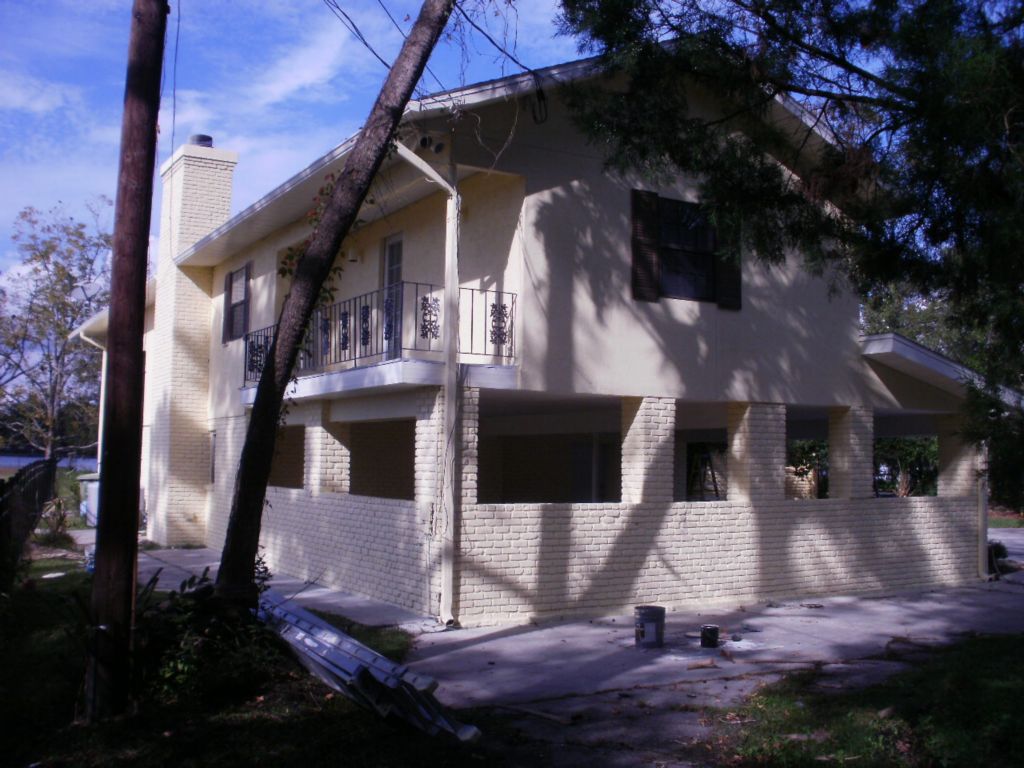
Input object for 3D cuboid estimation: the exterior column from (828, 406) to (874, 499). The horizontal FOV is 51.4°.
[{"bbox_3d":[4.556,0.926,14.338,0.435,1.209,0.405,3,-5,-30],"label":"exterior column"}]

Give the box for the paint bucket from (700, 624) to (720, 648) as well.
[{"bbox_3d":[1.902,2.421,10.211,0.168,0.194,0.168,1,-4,0],"label":"paint bucket"}]

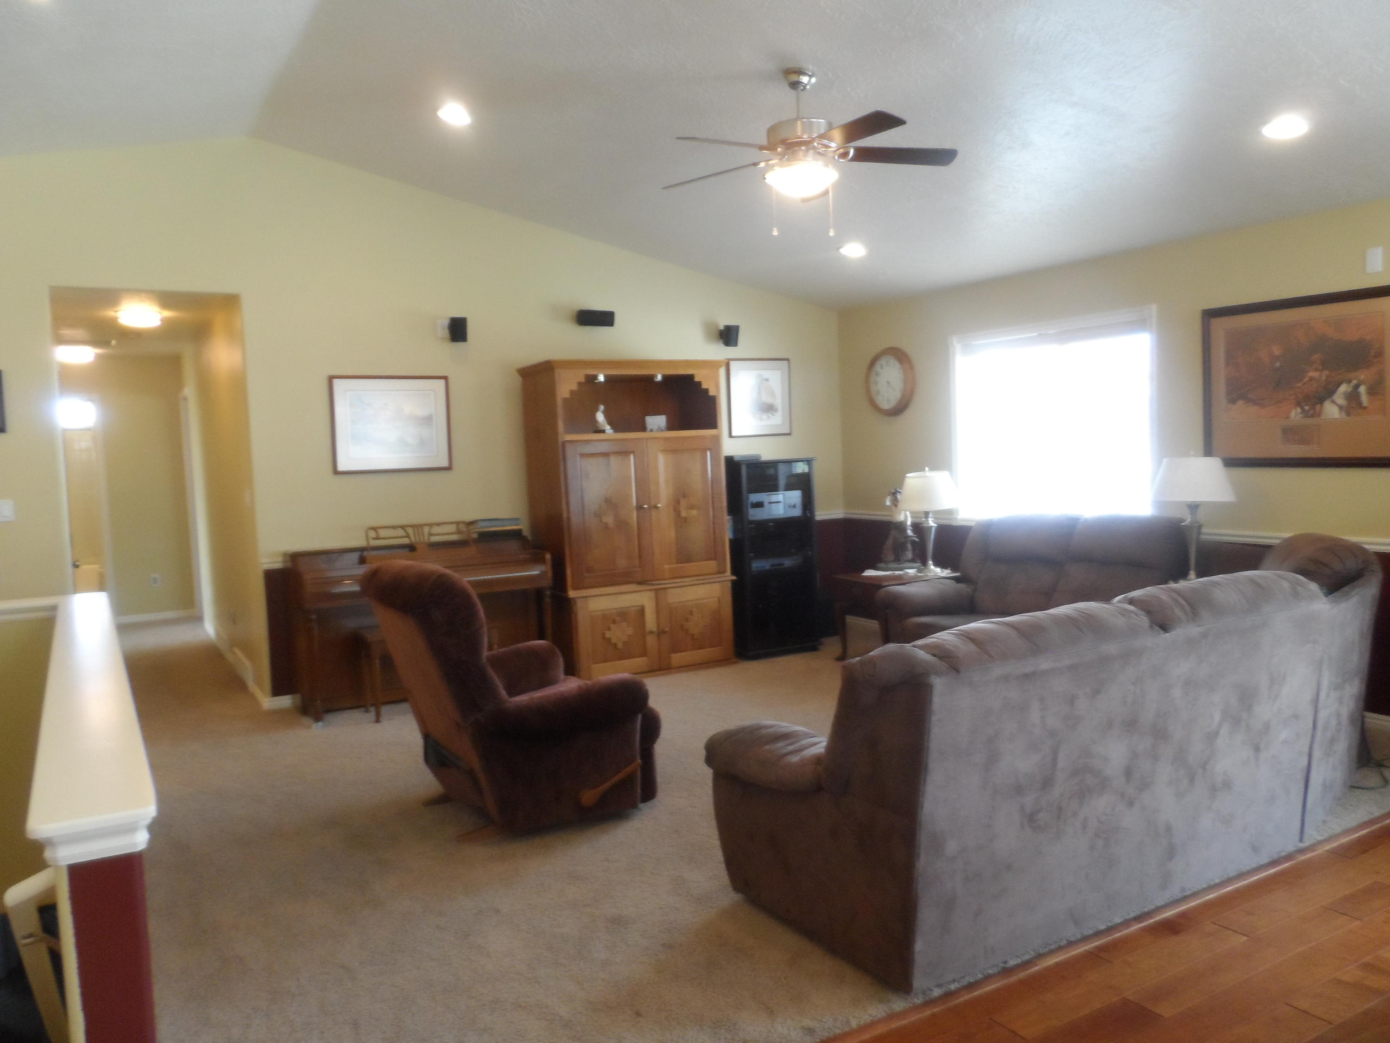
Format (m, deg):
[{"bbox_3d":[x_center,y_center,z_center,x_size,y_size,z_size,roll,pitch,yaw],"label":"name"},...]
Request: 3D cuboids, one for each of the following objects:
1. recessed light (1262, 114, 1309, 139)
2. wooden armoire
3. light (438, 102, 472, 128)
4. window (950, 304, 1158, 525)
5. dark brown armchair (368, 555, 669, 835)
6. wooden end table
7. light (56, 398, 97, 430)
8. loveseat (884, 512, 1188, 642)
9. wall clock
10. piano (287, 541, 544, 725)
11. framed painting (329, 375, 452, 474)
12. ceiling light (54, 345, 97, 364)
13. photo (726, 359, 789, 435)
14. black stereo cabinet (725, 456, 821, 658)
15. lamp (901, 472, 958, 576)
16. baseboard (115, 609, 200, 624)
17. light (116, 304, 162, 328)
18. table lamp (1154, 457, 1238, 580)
[{"bbox_3d":[2.362,-1.579,3.856,0.191,0.030,0.191,8,-1,-31],"label":"recessed light"},{"bbox_3d":[-0.436,-0.026,6.339,1.224,1.997,0.632,-4,5,-31],"label":"wooden armoire"},{"bbox_3d":[-1.195,-2.026,4.789,0.190,0.040,0.190,9,-2,-28],"label":"light"},{"bbox_3d":[2.229,-0.615,6.128,0.100,1.264,1.515,-4,5,-33],"label":"window"},{"bbox_3d":[-0.771,0.659,3.995,1.040,1.050,0.900,-5,5,-28],"label":"dark brown armchair"},{"bbox_3d":[1.354,0.628,6.401,0.690,0.550,0.570,-5,5,-28],"label":"wooden end table"},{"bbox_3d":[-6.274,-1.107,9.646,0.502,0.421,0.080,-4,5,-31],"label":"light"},{"bbox_3d":[1.970,0.470,5.512,0.933,0.983,1.676,-4,5,-33],"label":"loveseat"},{"bbox_3d":[1.431,-1.019,7.037,0.055,0.485,0.470,-5,6,-33],"label":"wall clock"},{"bbox_3d":[-1.602,0.592,5.789,1.445,0.918,0.542,-4,5,-31],"label":"piano"},{"bbox_3d":[-1.859,-0.598,5.930,0.710,0.590,0.030,-5,5,-28],"label":"framed painting"},{"bbox_3d":[-5.015,-1.349,7.801,0.330,0.100,0.330,-5,5,-28],"label":"ceiling light"},{"bbox_3d":[0.508,-0.928,7.291,0.567,0.587,0.030,-4,5,-31],"label":"photo"},{"bbox_3d":[0.474,0.242,6.761,0.602,1.345,0.462,-4,5,-31],"label":"black stereo cabinet"},{"bbox_3d":[1.540,0.005,6.399,0.386,0.692,0.386,-2,4,0],"label":"lamp"},{"bbox_3d":[-4.974,0.882,8.918,0.710,0.075,0.020,-5,5,-28],"label":"baseboard"},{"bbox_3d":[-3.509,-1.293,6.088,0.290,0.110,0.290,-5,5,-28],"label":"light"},{"bbox_3d":[2.570,0.003,4.970,0.430,0.710,0.430,-5,5,-28],"label":"table lamp"}]

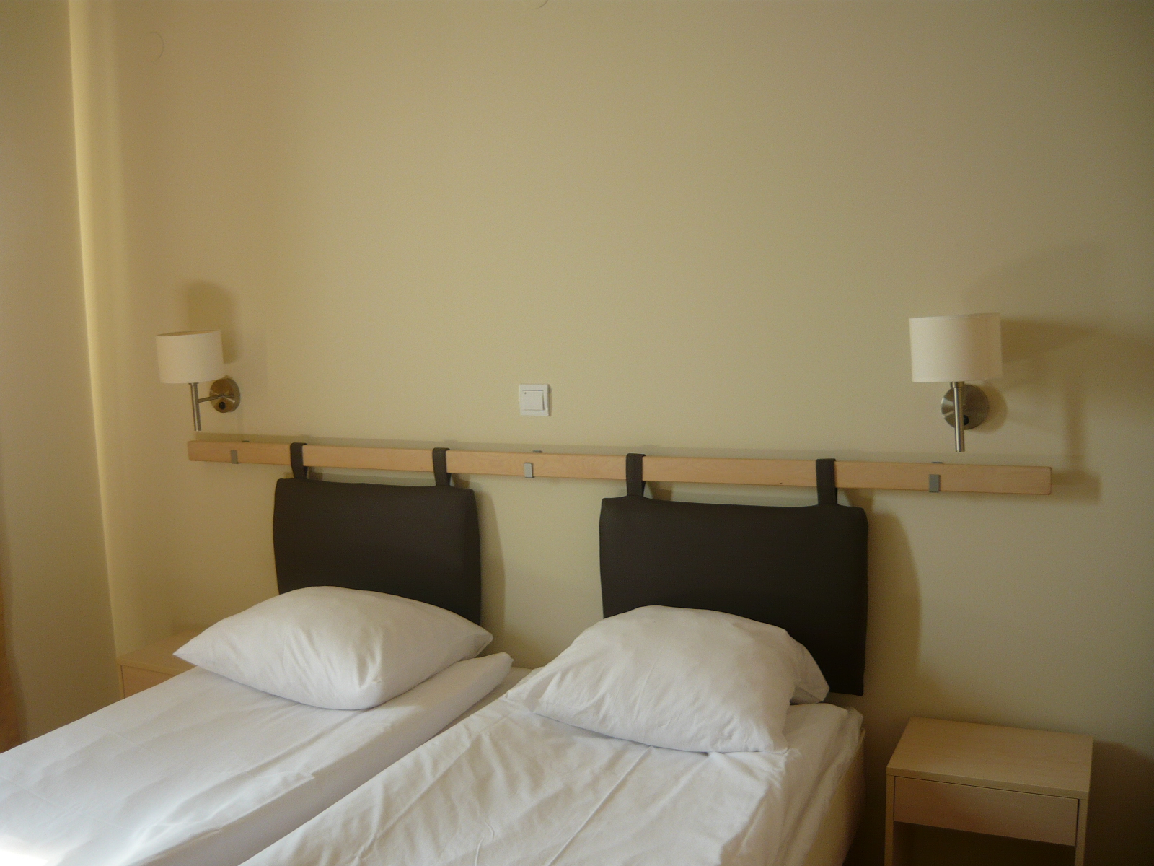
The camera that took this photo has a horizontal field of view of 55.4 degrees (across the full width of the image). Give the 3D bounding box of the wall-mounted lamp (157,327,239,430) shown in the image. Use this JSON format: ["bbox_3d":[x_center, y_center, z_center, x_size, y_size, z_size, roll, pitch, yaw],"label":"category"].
[{"bbox_3d":[-1.114,-0.147,3.212,0.190,0.285,0.220,1,7,27],"label":"wall-mounted lamp"}]

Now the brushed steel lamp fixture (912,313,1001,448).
[{"bbox_3d":[0.777,-0.100,2.255,0.190,0.282,0.220,1,7,27],"label":"brushed steel lamp fixture"}]

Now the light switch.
[{"bbox_3d":[-0.108,-0.083,2.820,0.082,0.082,0.012,1,7,27],"label":"light switch"}]

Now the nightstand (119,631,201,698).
[{"bbox_3d":[-1.078,0.869,3.242,0.400,0.480,0.300,1,7,27],"label":"nightstand"}]

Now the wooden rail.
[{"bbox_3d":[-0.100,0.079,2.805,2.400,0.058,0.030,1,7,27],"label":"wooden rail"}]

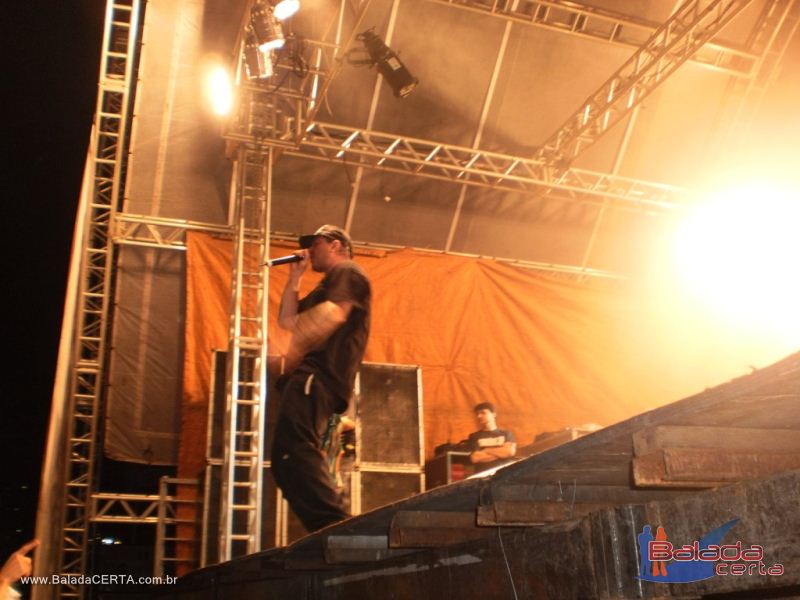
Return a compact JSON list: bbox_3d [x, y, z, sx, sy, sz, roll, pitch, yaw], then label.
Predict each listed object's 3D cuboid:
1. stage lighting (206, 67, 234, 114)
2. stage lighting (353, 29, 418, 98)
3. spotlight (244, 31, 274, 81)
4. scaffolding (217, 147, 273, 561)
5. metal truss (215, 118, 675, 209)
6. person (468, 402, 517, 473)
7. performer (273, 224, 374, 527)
[{"bbox_3d":[-1.696,-1.980,7.863,0.280,0.320,0.380,13,2,-34],"label":"stage lighting"},{"bbox_3d":[-0.169,-2.138,7.612,0.360,0.660,0.300,-32,1,8],"label":"stage lighting"},{"bbox_3d":[-1.314,-2.271,7.726,0.260,0.420,0.270,-8,-1,17],"label":"spotlight"},{"bbox_3d":[-1.443,0.470,7.873,0.300,4.210,0.310,6,-22,-19],"label":"scaffolding"},{"bbox_3d":[0.950,-1.504,9.579,5.870,0.310,0.310,6,-22,-19],"label":"metal truss"},{"bbox_3d":[0.925,1.864,8.211,0.520,1.720,0.360,-7,-21,13],"label":"person"},{"bbox_3d":[-0.404,0.399,4.232,0.500,1.730,0.520,2,-21,-10],"label":"performer"}]

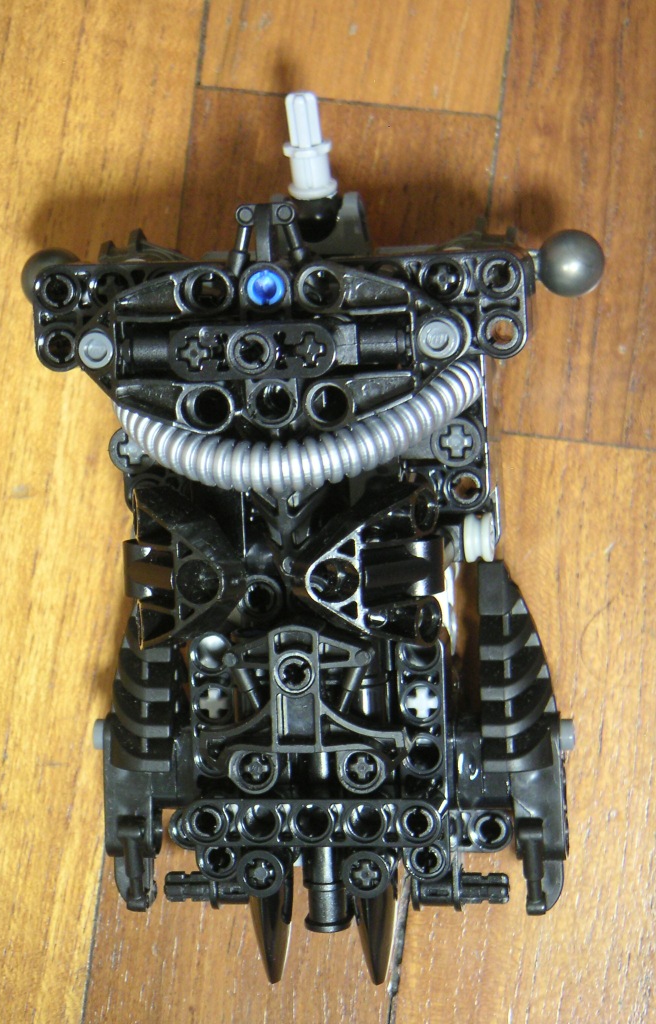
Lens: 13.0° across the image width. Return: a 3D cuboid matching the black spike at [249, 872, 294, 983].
[{"bbox_3d":[-0.009,0.062,0.447,0.007,0.007,0.023,-2,93,8],"label":"black spike"}]

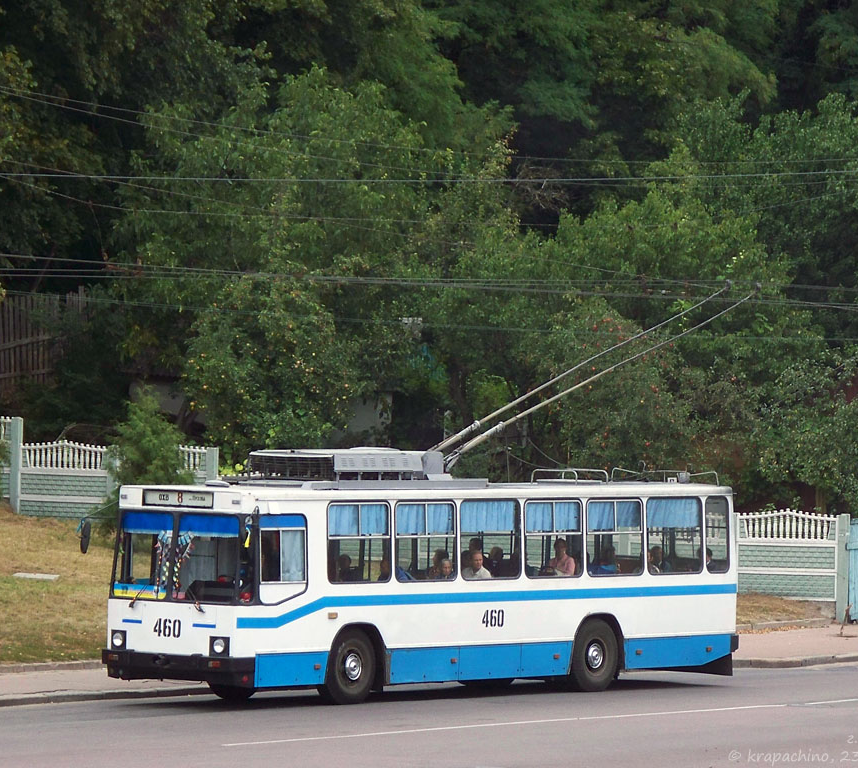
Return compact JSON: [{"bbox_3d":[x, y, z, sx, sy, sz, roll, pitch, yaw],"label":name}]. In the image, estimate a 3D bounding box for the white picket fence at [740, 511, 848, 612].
[{"bbox_3d":[6.270,3.122,92.100,2.100,1.850,0.170,1,0,23],"label":"white picket fence"}]

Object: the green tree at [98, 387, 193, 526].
[{"bbox_3d":[-5.014,1.464,94.500,1.750,2.750,1.700,1,0,0],"label":"green tree"}]

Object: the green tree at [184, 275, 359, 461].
[{"bbox_3d":[-3.017,0.086,102.000,3.400,4.400,3.400,1,0,0],"label":"green tree"}]

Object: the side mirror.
[{"bbox_3d":[-4.679,2.093,72.594,0.080,0.450,0.220,7,-1,-22],"label":"side mirror"}]

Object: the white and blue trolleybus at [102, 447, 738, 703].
[{"bbox_3d":[0.107,2.667,76.299,2.500,3.503,11.407,1,0,39],"label":"white and blue trolleybus"}]

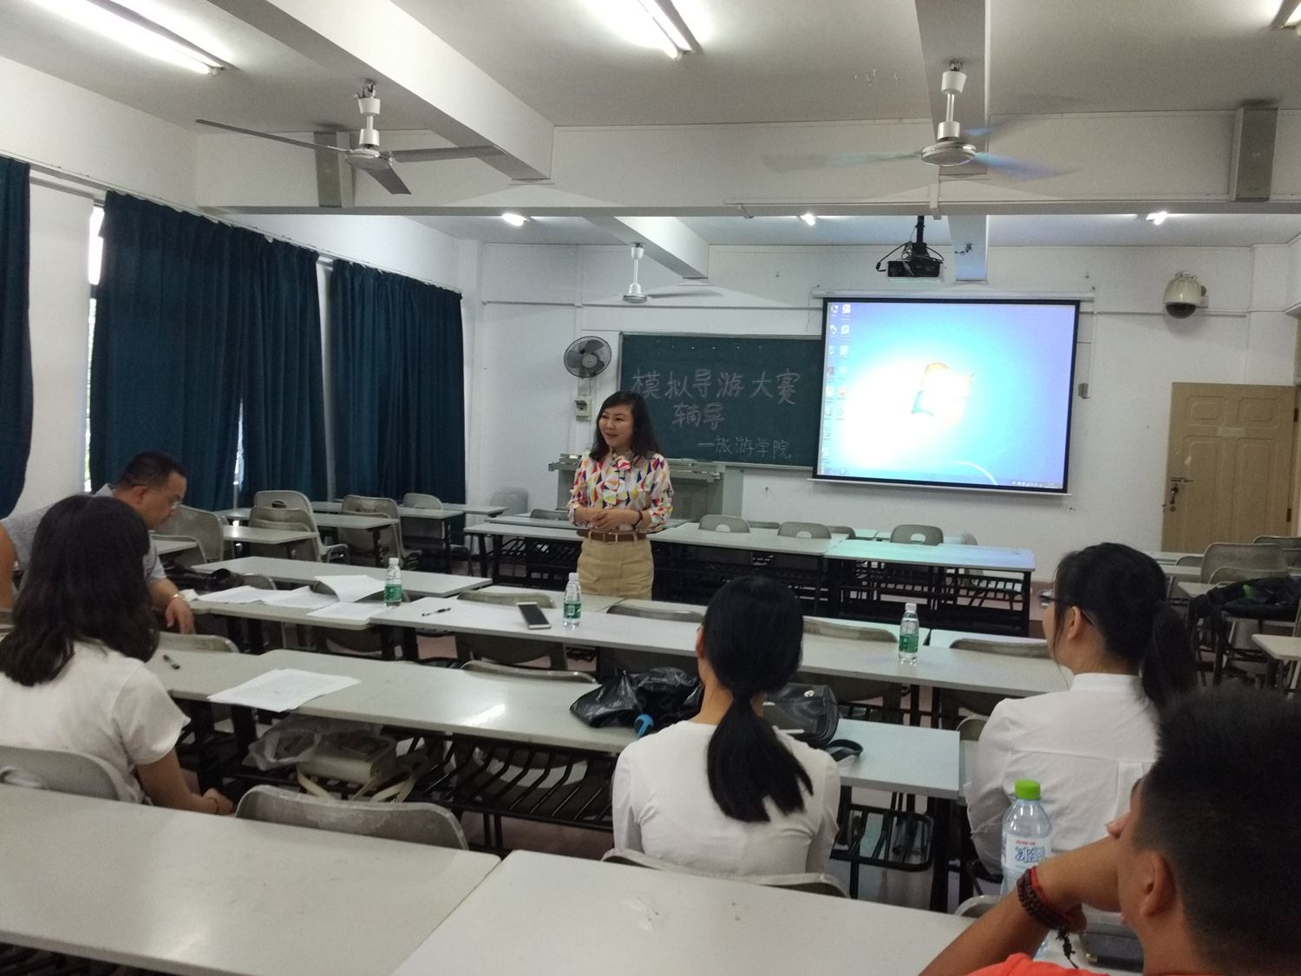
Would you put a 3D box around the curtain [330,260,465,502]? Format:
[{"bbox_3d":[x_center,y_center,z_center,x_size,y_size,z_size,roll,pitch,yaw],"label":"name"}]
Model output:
[{"bbox_3d":[-2.012,-0.550,9.301,0.150,2.320,2.400,4,4,14],"label":"curtain"}]

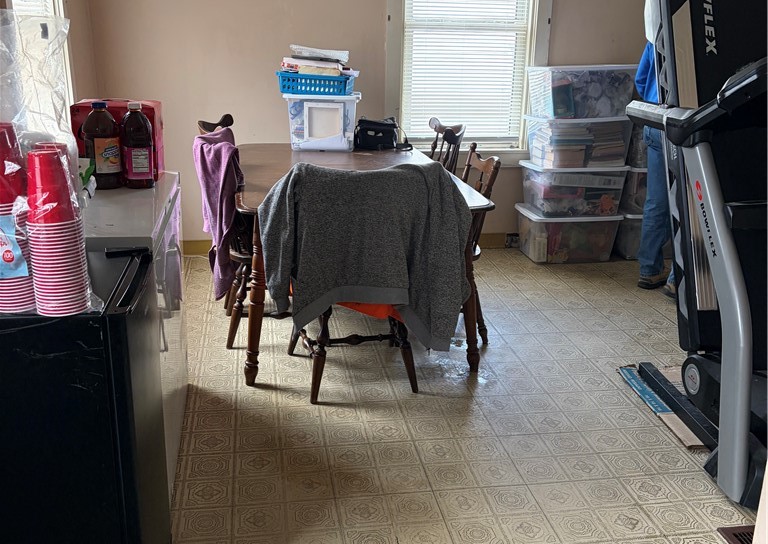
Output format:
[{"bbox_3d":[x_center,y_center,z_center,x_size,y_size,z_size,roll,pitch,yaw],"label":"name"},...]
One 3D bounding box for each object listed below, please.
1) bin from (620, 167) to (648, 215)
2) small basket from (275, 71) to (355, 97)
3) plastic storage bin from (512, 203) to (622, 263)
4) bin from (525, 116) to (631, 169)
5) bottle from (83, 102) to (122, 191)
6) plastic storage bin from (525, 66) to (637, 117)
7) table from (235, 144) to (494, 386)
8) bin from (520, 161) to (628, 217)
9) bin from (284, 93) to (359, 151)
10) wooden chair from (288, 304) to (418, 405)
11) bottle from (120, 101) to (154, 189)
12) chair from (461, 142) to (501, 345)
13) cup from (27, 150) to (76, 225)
[{"bbox_3d":[1.771,-0.553,4.965,0.580,0.310,0.410,-2,18,-9],"label":"bin"},{"bbox_3d":[-0.350,-0.990,4.058,0.380,0.108,0.265,2,17,3],"label":"small basket"},{"bbox_3d":[1.175,-0.257,4.961,0.585,0.305,0.410,-2,18,-9],"label":"plastic storage bin"},{"bbox_3d":[1.189,-0.808,4.743,0.575,0.302,0.388,-3,18,-13],"label":"bin"},{"bbox_3d":[-0.906,-0.410,2.491,0.119,0.272,0.119,17,23,41],"label":"bottle"},{"bbox_3d":[1.185,-1.091,4.653,0.575,0.302,0.388,-3,18,-12],"label":"plastic storage bin"},{"bbox_3d":[-0.199,-0.123,3.685,0.970,0.740,1.650,-2,18,-9],"label":"table"},{"bbox_3d":[1.184,-0.537,4.869,0.585,0.315,0.410,-2,18,-9],"label":"bin"},{"bbox_3d":[-0.321,-0.799,4.112,0.385,0.288,0.270,2,17,3],"label":"bin"},{"bbox_3d":[-0.109,-0.014,3.041,0.500,0.925,0.580,-3,18,-13],"label":"wooden chair"},{"bbox_3d":[-0.825,-0.426,2.572,0.109,0.278,0.109,-1,18,-9],"label":"bottle"},{"bbox_3d":[0.232,-0.138,3.571,0.500,0.860,0.460,-2,18,-11],"label":"chair"},{"bbox_3d":[-0.624,-0.157,1.437,0.095,0.122,0.095,-2,18,-9],"label":"cup"}]

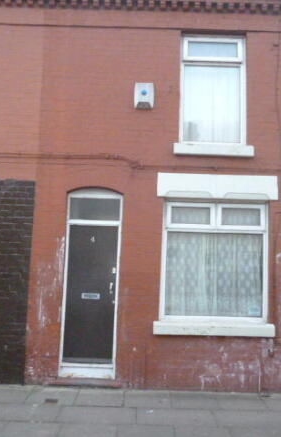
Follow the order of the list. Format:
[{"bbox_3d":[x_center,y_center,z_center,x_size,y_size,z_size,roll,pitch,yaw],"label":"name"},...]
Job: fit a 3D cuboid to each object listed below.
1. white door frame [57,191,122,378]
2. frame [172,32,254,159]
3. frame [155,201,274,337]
[{"bbox_3d":[-0.675,0.876,6.581,0.787,2.647,0.160,2,-6,1],"label":"white door frame"},{"bbox_3d":[1.070,-1.782,6.768,1.134,1.773,0.200,2,-6,1],"label":"frame"},{"bbox_3d":[1.040,0.685,6.526,1.660,1.841,0.200,2,-6,1],"label":"frame"}]

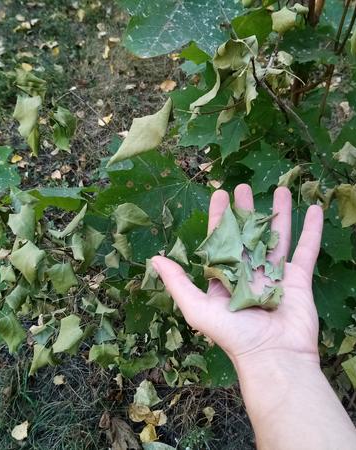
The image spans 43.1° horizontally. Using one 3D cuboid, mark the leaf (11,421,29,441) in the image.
[{"bbox_3d":[-0.378,0.498,1.094,0.039,0.018,0.045,24,59,15],"label":"leaf"}]

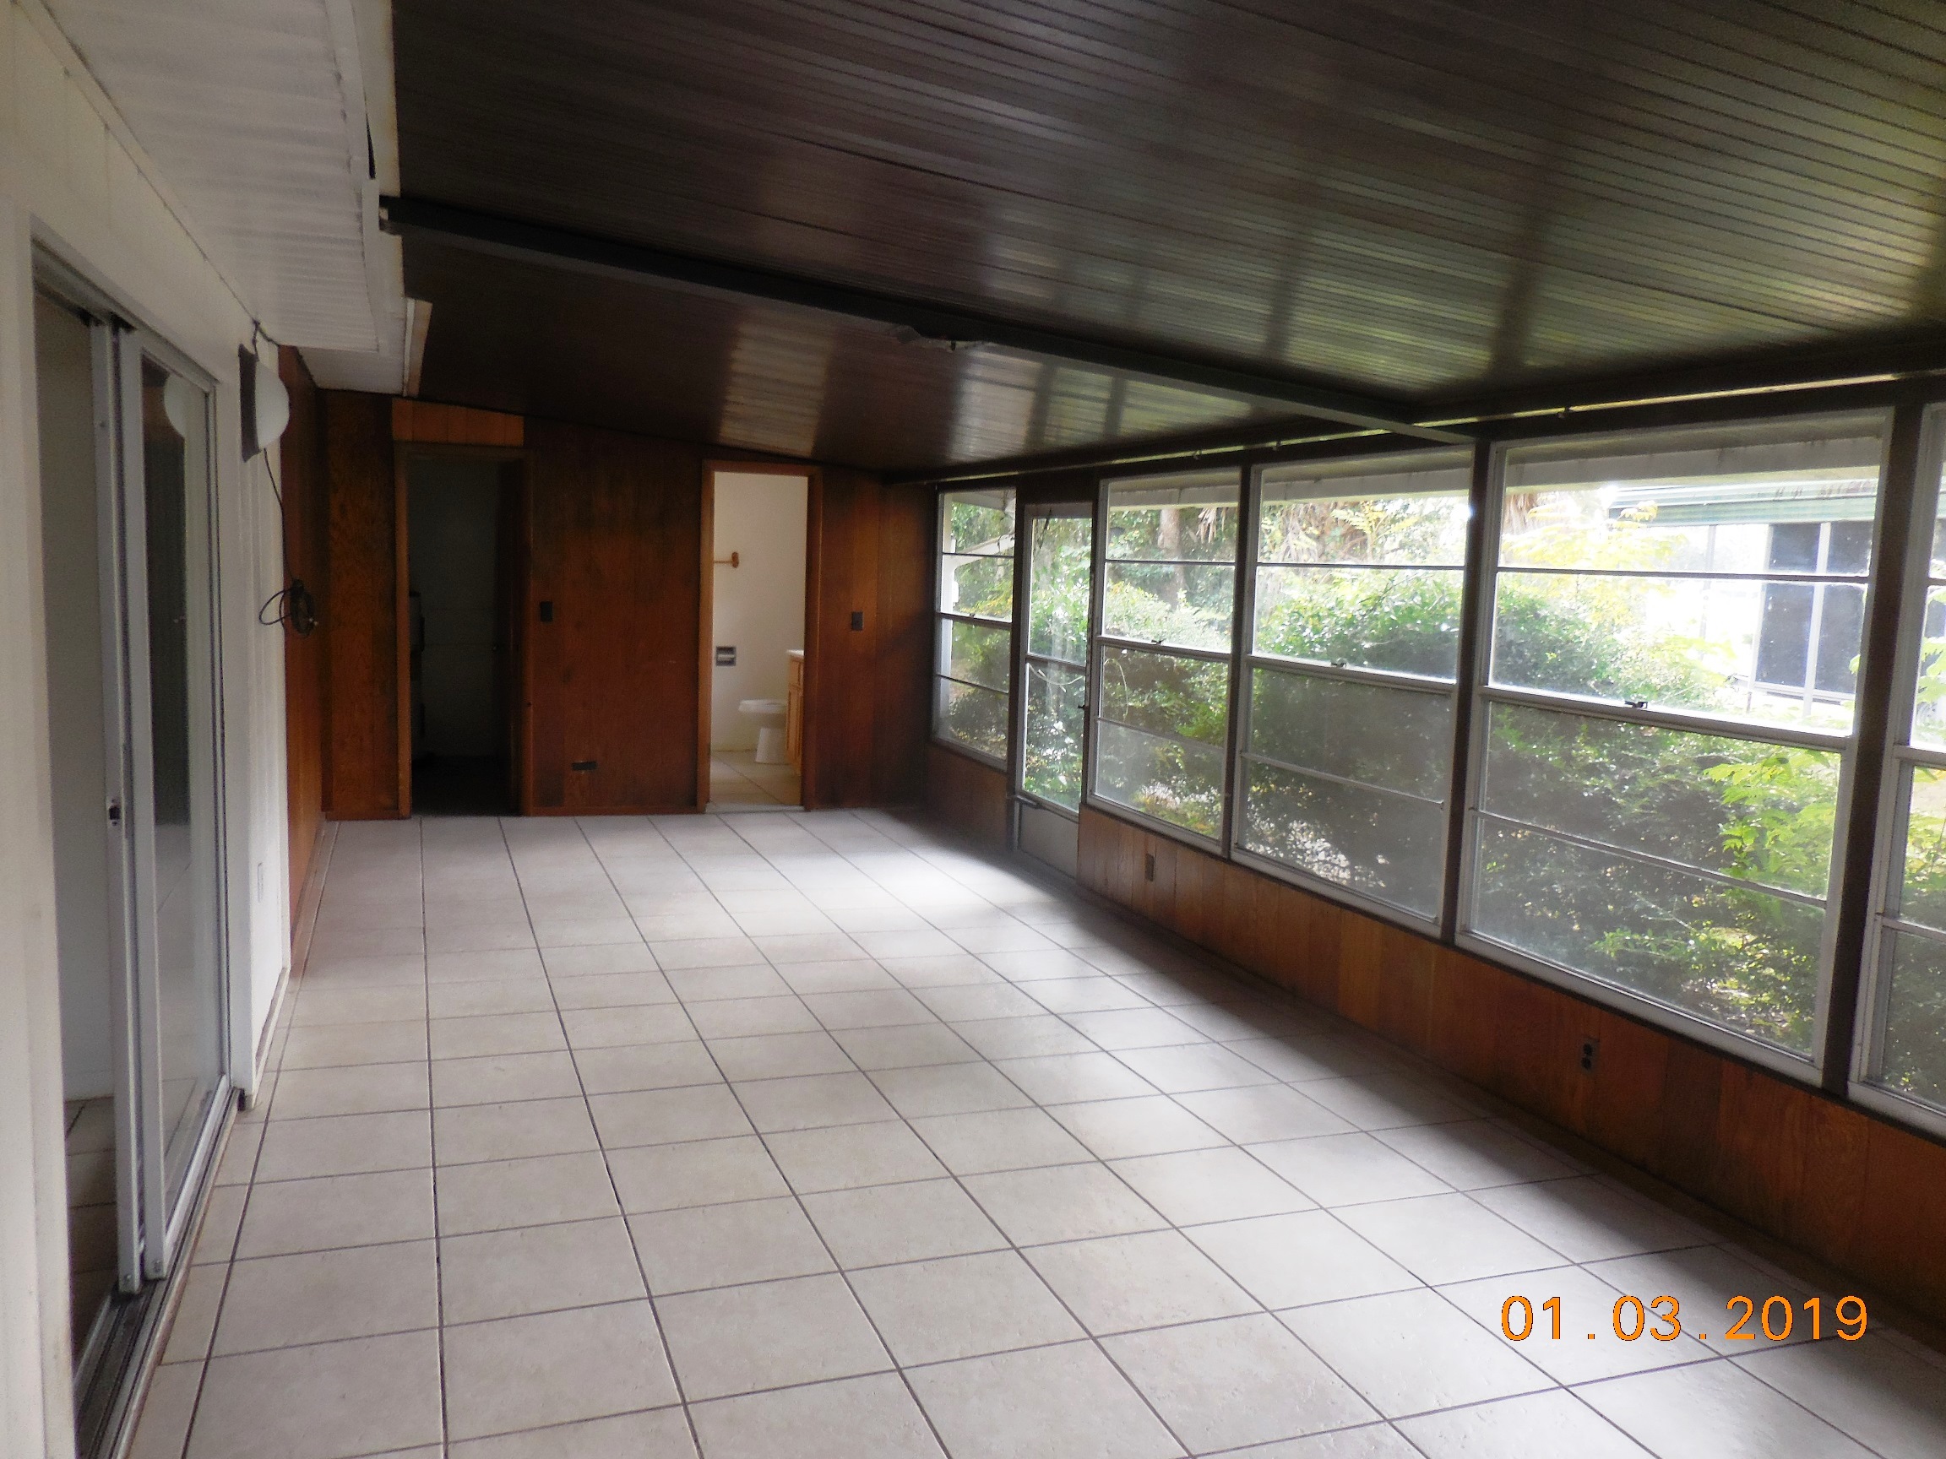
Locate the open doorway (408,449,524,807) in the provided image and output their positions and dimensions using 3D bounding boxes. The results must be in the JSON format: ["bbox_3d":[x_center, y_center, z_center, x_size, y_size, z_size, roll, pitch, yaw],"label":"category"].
[{"bbox_3d":[-3.025,-0.538,8.370,0.653,2.158,0.126,0,7,-20],"label":"open doorway"}]

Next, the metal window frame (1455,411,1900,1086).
[{"bbox_3d":[1.881,-0.030,3.958,0.079,1.584,1.289,0,7,-22],"label":"metal window frame"}]

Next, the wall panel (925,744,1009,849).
[{"bbox_3d":[-0.029,0.391,8.753,0.088,0.477,1.364,0,7,-22],"label":"wall panel"}]

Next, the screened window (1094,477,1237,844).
[{"bbox_3d":[0.867,-0.357,6.508,0.088,1.633,1.343,0,7,-22],"label":"screened window"}]

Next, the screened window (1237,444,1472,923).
[{"bbox_3d":[1.368,-0.189,5.255,0.088,1.633,1.335,0,7,-22],"label":"screened window"}]

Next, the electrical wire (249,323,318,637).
[{"bbox_3d":[-2.397,-0.797,4.939,0.110,1.055,1.343,0,7,-22],"label":"electrical wire"}]

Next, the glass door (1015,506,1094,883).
[{"bbox_3d":[0.435,-0.233,7.625,0.053,1.981,0.860,0,7,-22],"label":"glass door"}]

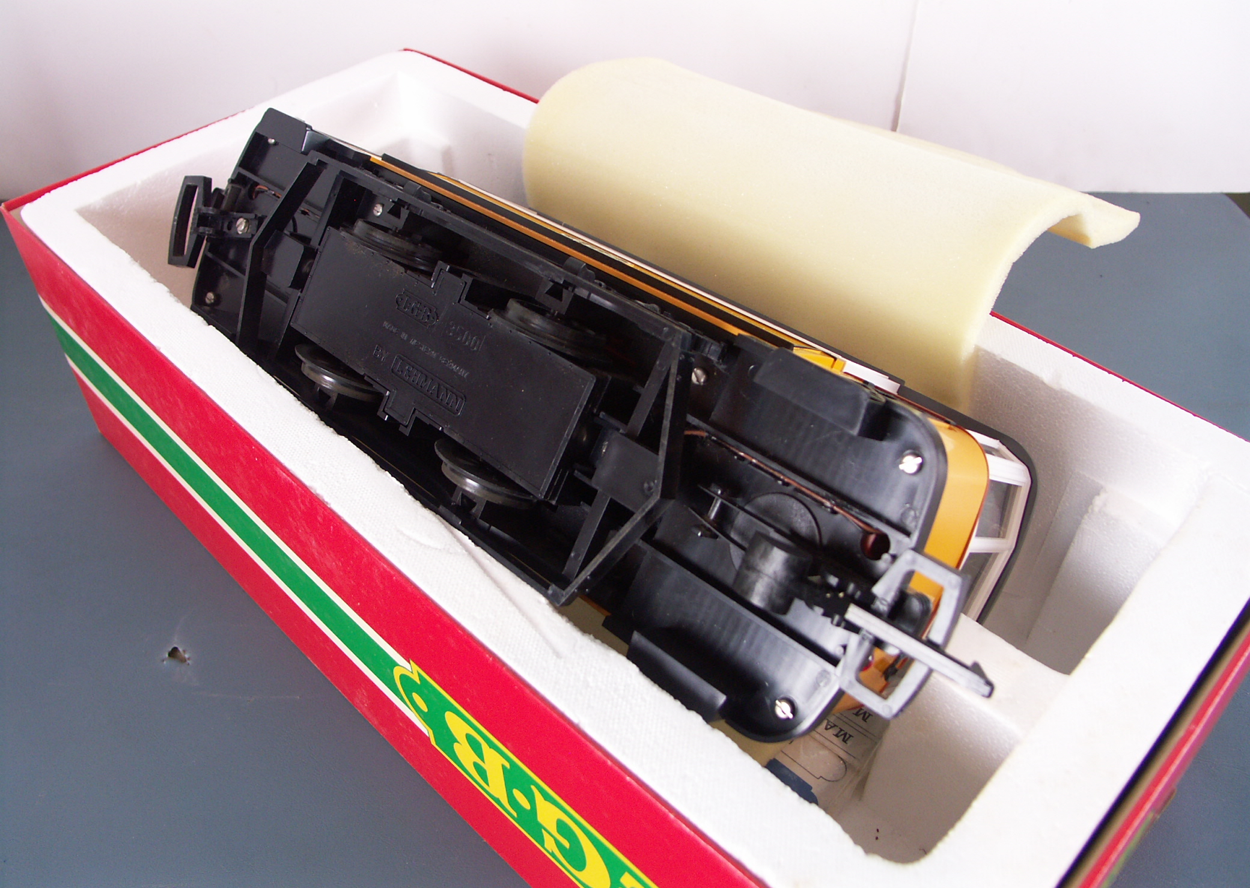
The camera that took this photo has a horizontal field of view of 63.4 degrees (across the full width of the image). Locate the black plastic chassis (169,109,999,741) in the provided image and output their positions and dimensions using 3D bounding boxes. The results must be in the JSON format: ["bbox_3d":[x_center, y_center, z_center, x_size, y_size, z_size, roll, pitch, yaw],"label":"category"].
[{"bbox_3d":[-0.055,-0.027,0.316,0.368,0.097,0.040,31,11,34],"label":"black plastic chassis"}]

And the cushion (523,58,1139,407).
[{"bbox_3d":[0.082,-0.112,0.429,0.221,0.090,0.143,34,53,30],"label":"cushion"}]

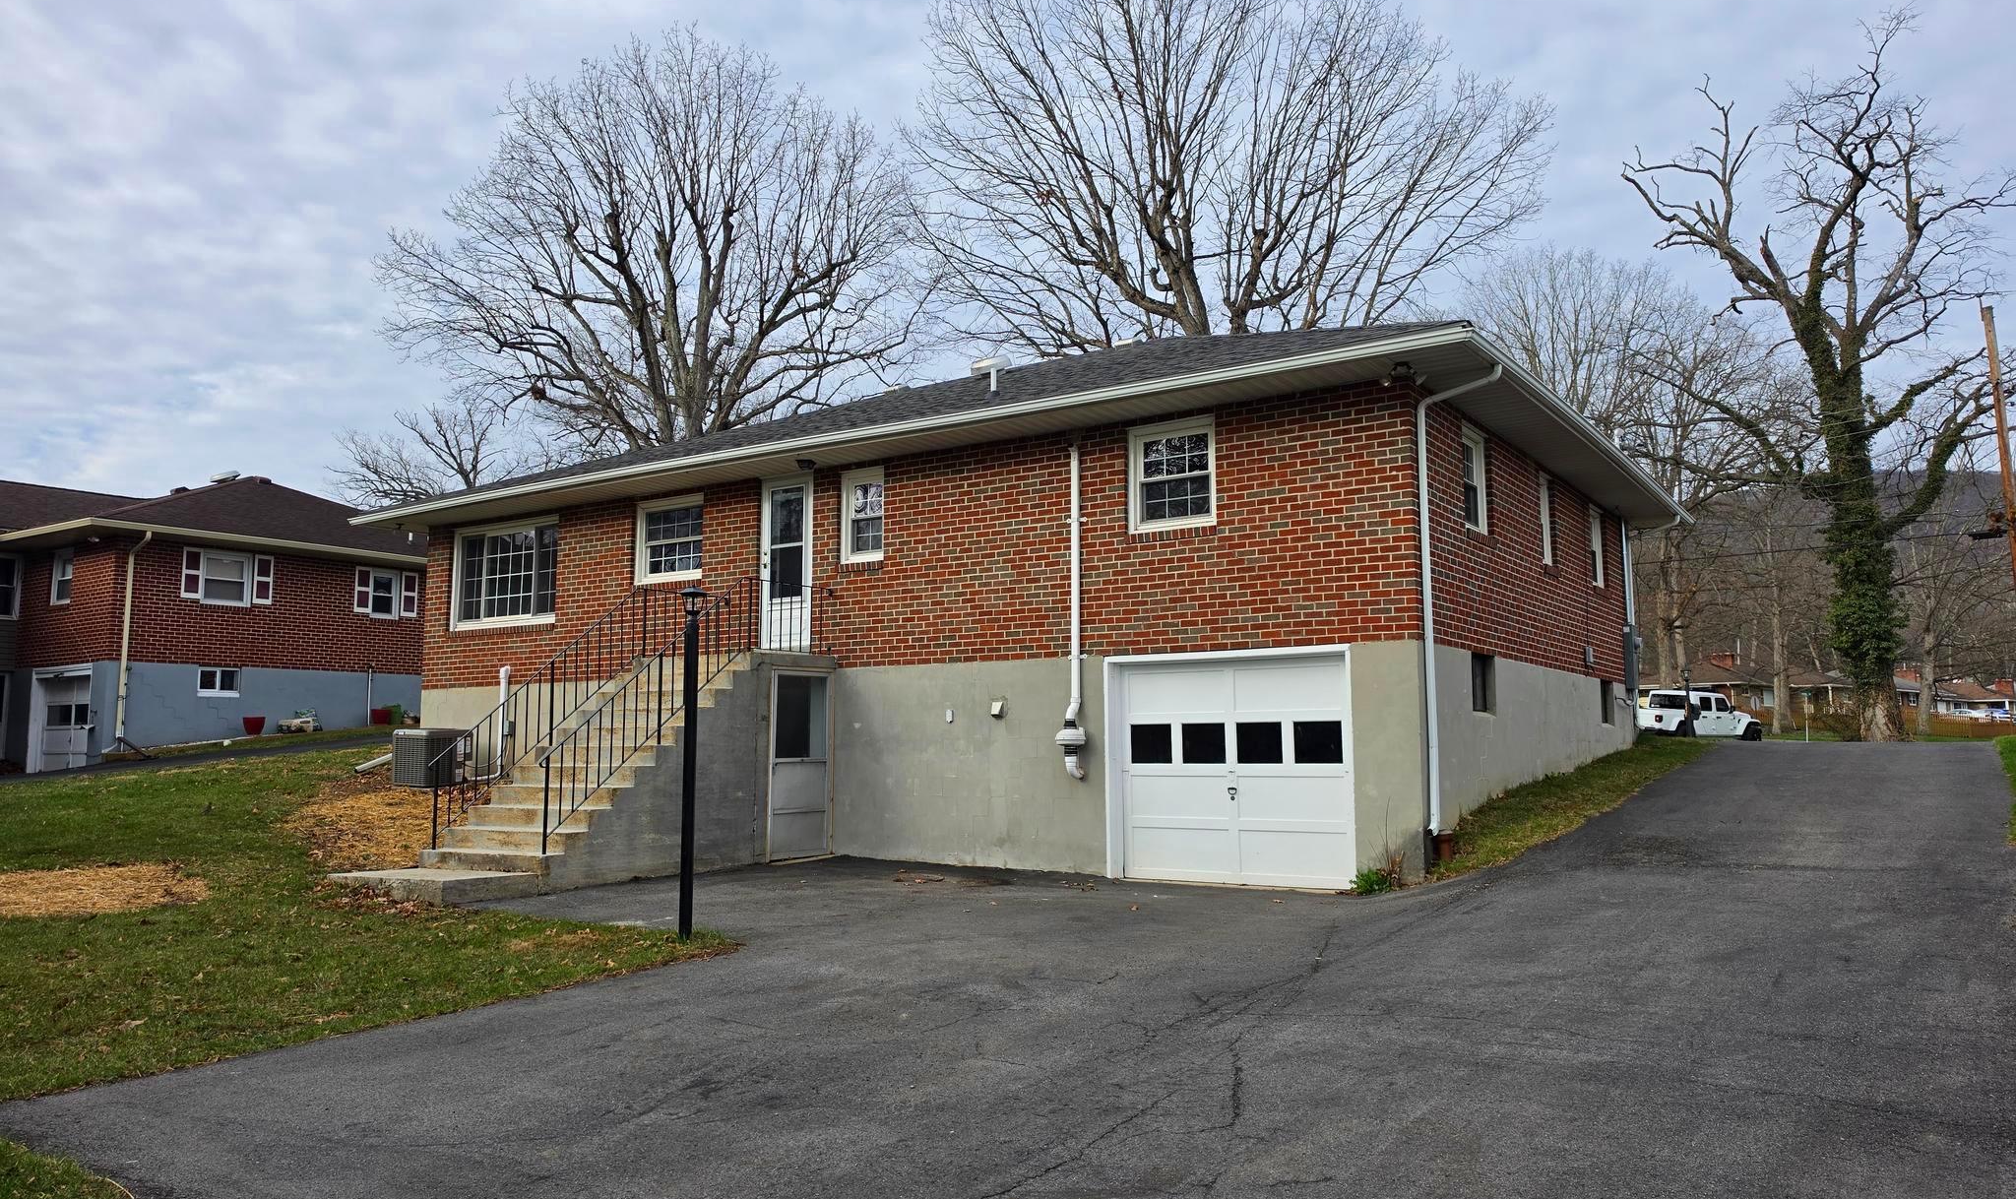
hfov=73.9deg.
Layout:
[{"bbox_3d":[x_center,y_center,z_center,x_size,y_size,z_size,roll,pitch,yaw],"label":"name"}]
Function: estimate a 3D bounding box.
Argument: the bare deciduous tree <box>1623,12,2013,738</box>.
[{"bbox_3d":[31.530,-8.756,50.396,15.200,28.117,14.300,-4,-7,32],"label":"bare deciduous tree"}]

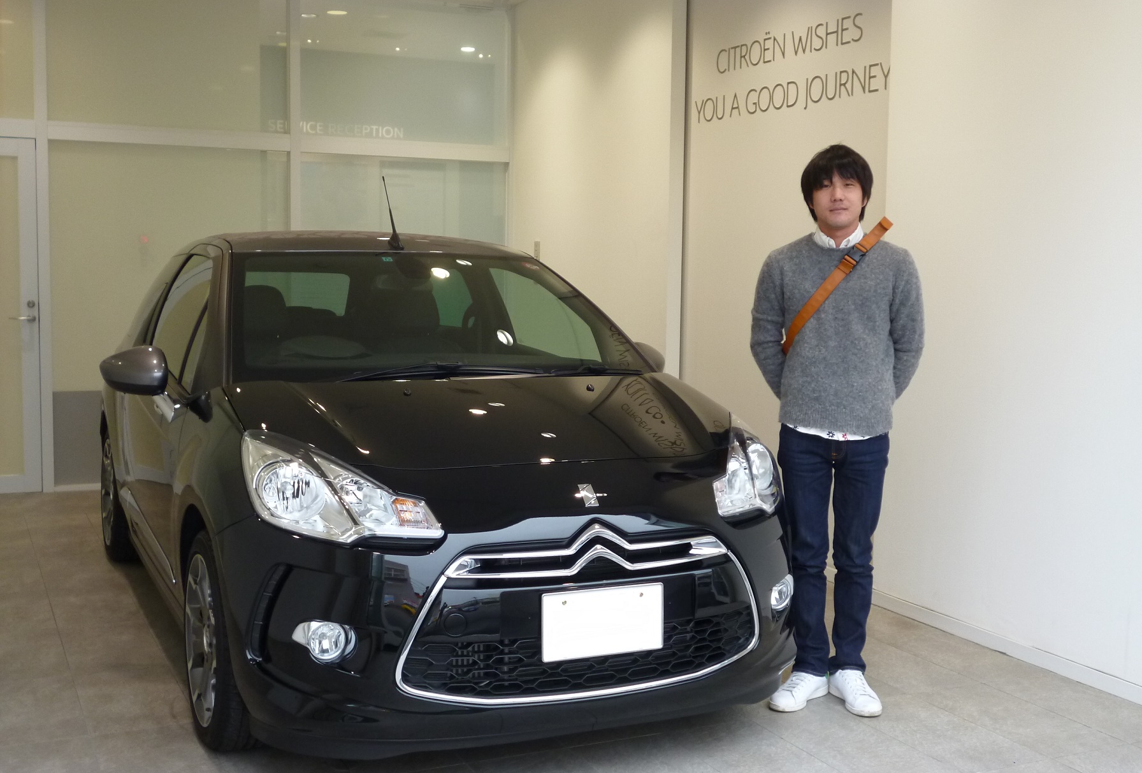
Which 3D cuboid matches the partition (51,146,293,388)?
[{"bbox_3d":[-2.297,-0.686,7.841,1.347,1.404,0.040,-2,6,-25],"label":"partition"}]

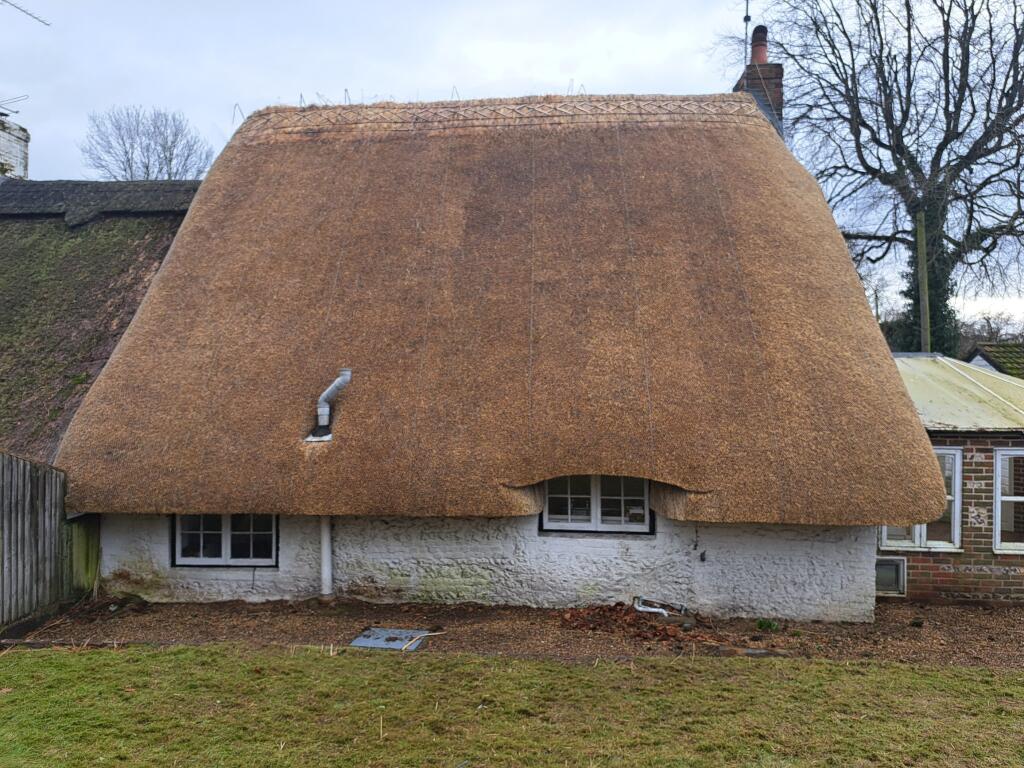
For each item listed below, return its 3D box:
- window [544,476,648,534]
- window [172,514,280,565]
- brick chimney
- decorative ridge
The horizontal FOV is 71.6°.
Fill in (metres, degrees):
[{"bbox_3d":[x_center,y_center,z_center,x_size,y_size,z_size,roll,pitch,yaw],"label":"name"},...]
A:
[{"bbox_3d":[0.927,1.250,7.785,1.150,0.710,0.090,0,2,4],"label":"window"},{"bbox_3d":[-3.250,1.700,8.080,1.150,0.710,0.090,0,2,4],"label":"window"},{"bbox_3d":[4.120,-5.050,11.900,0.820,1.930,0.700,0,2,4],"label":"brick chimney"},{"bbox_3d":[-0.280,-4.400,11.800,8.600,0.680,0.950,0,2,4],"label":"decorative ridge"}]

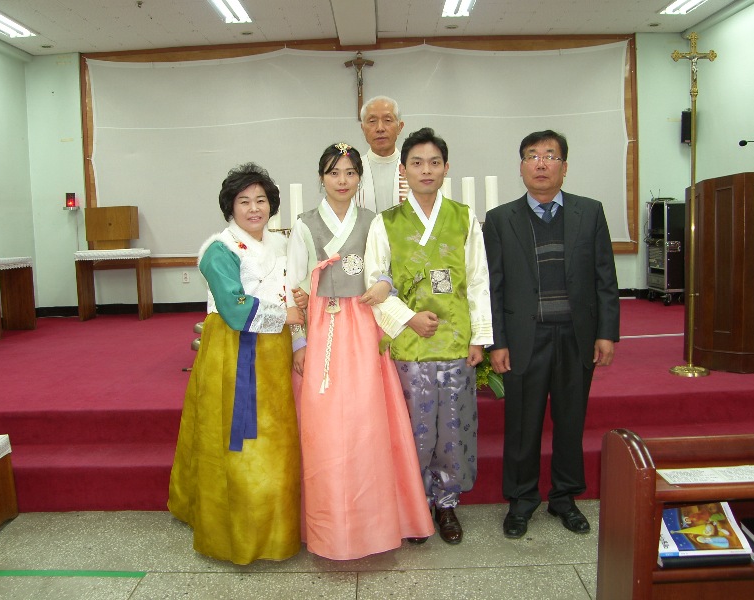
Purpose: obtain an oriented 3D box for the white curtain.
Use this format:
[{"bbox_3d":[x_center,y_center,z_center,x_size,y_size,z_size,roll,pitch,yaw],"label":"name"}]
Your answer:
[{"bbox_3d":[-0.208,-1.716,7.280,6.150,2.320,0.100,-2,6,1],"label":"white curtain"}]

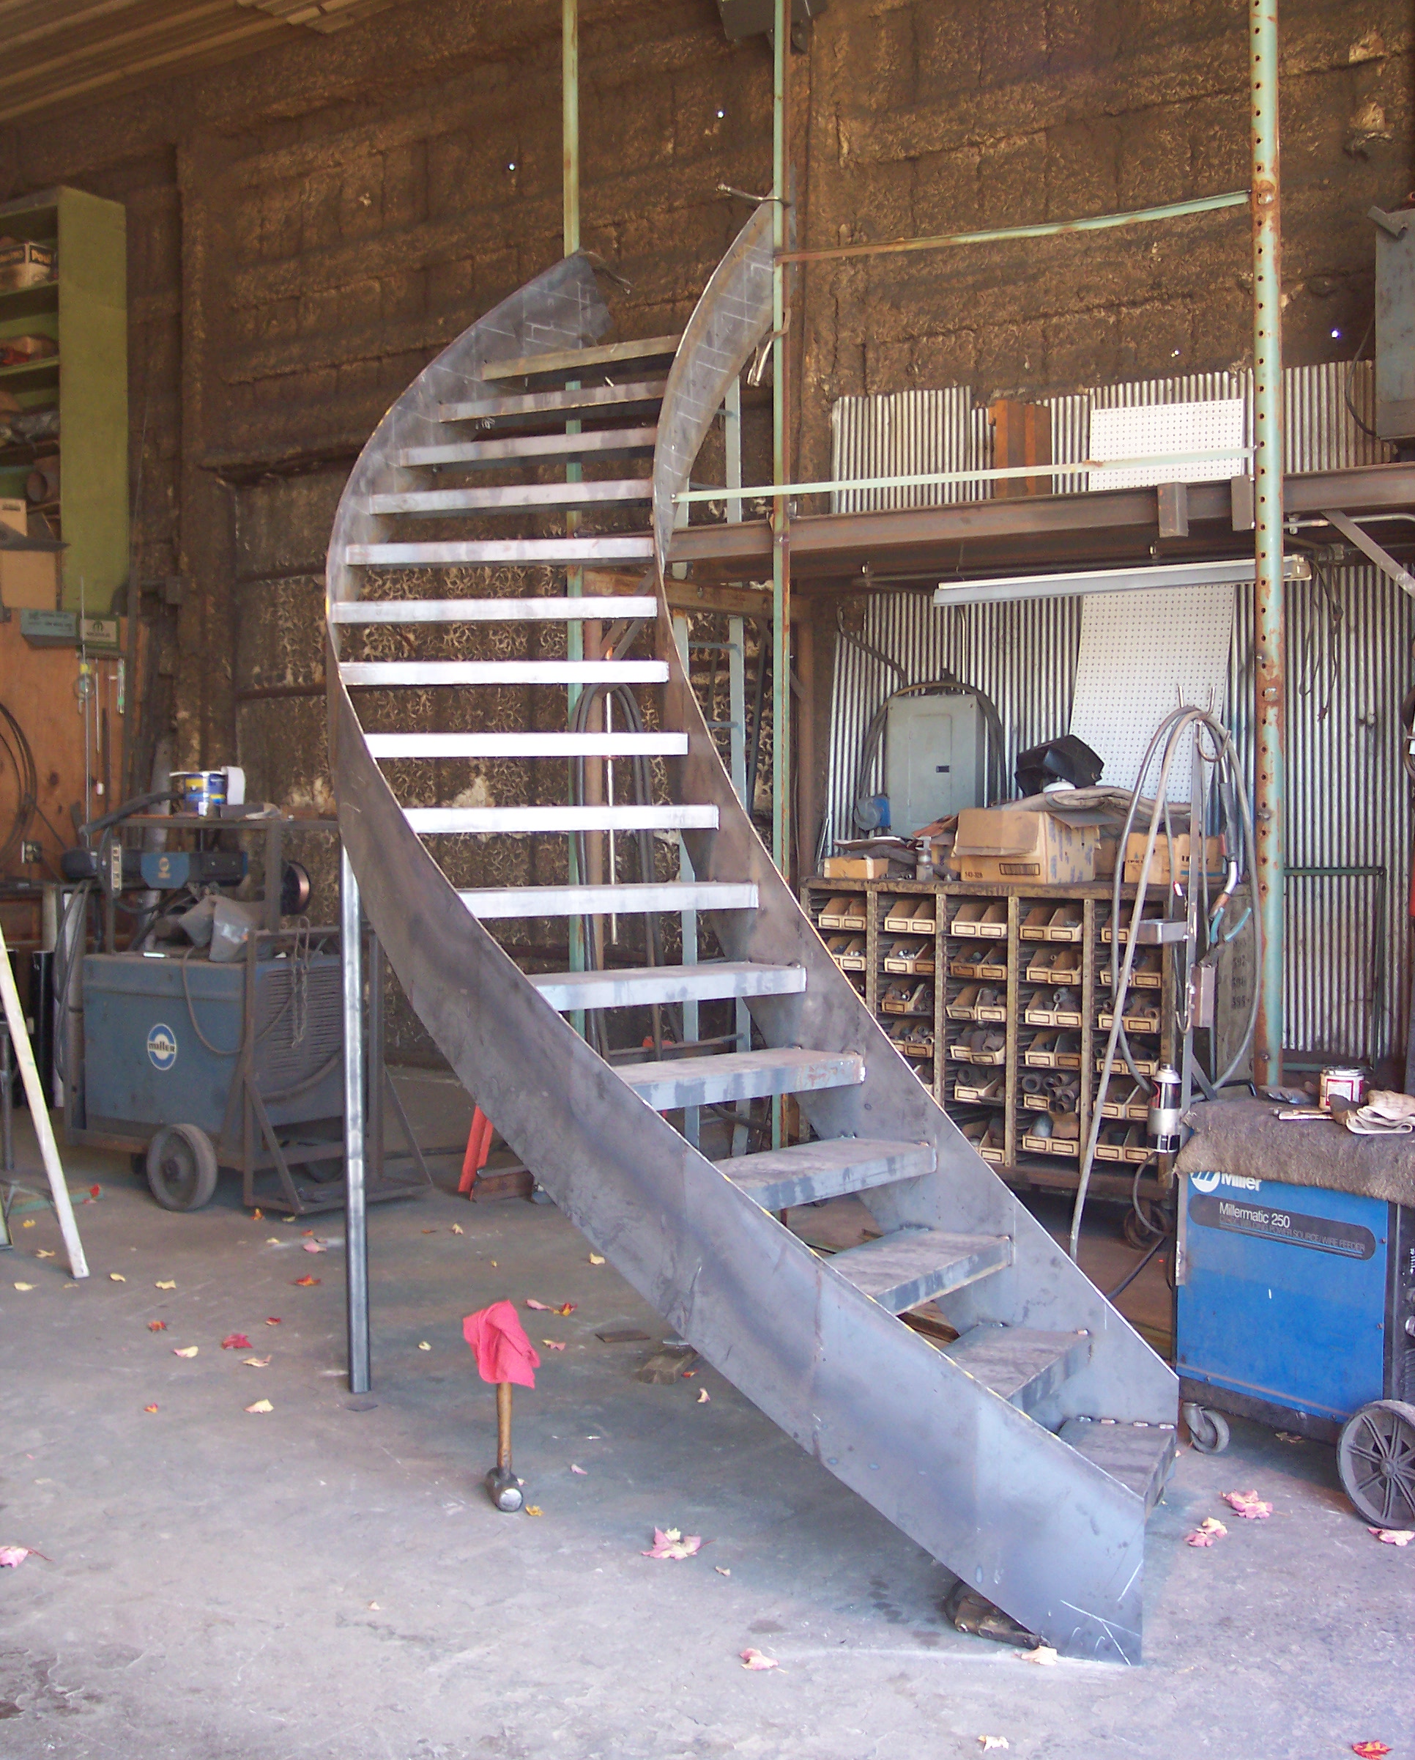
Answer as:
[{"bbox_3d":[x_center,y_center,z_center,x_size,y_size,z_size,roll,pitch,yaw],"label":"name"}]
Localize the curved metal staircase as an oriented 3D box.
[{"bbox_3d":[-0.144,-0.449,5.435,1.669,3.526,4.191,-1,1,-14],"label":"curved metal staircase"}]

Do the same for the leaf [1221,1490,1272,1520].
[{"bbox_3d":[1.131,1.307,4.350,0.110,0.030,0.110,0,1,0],"label":"leaf"}]

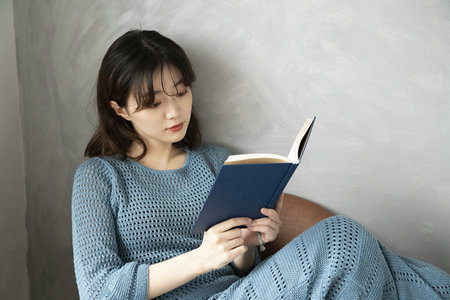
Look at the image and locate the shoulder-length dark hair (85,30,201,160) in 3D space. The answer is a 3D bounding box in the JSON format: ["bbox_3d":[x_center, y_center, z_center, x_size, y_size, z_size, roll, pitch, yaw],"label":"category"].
[{"bbox_3d":[-0.164,-0.108,1.145,0.195,0.240,0.215,-20,23,-33],"label":"shoulder-length dark hair"}]

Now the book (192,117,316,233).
[{"bbox_3d":[0.070,0.059,1.031,0.242,0.194,0.071,-27,65,-38],"label":"book"}]

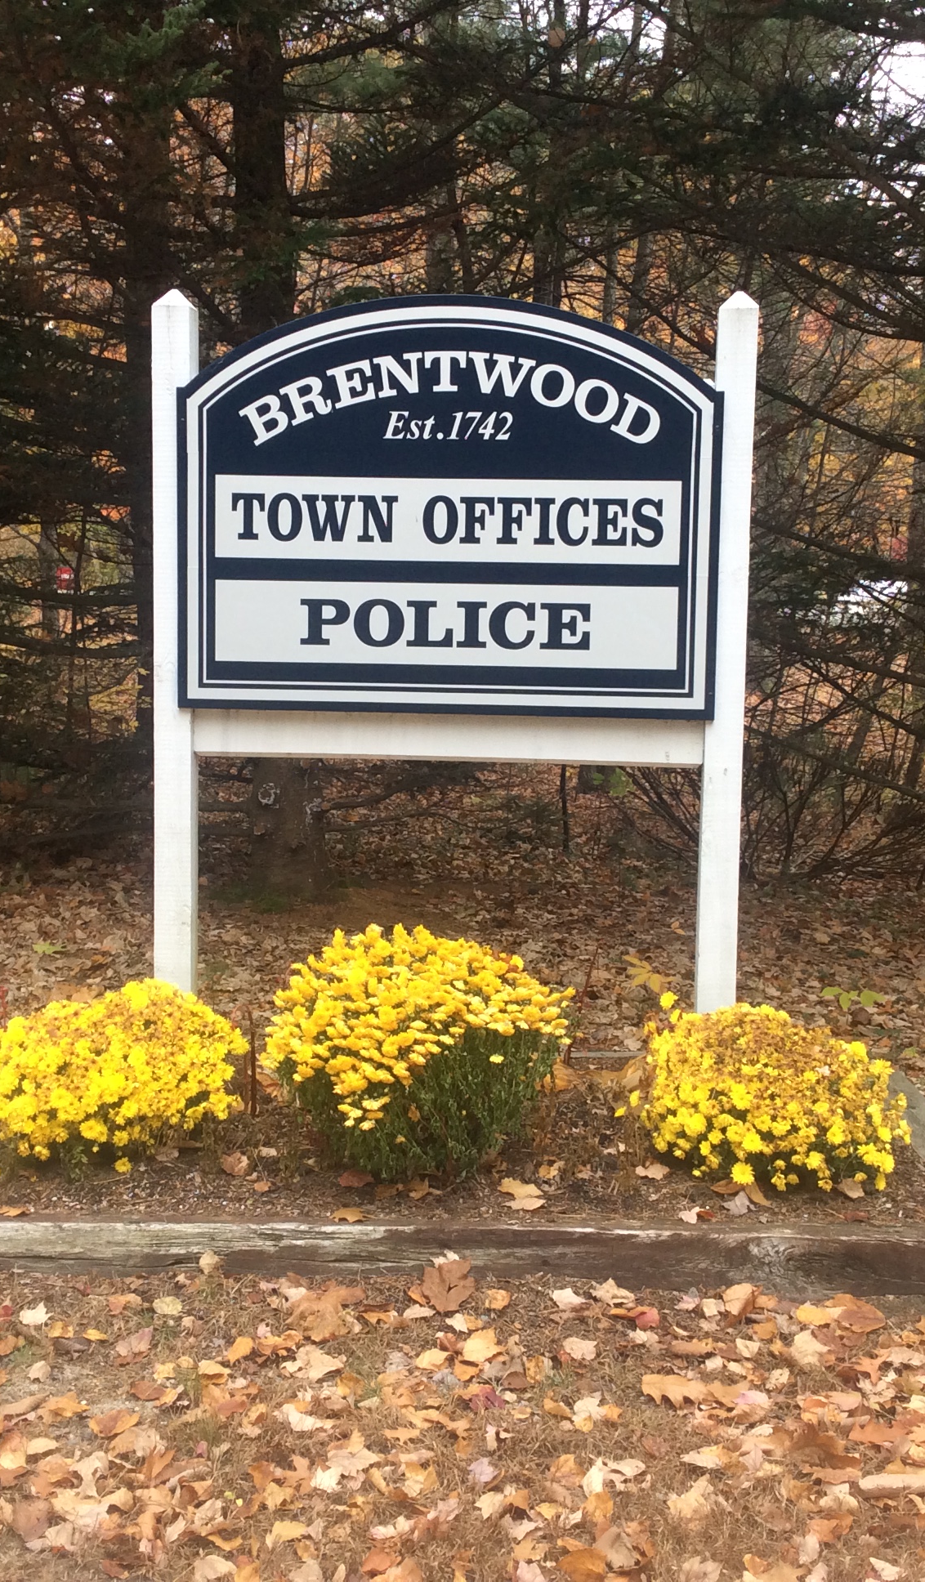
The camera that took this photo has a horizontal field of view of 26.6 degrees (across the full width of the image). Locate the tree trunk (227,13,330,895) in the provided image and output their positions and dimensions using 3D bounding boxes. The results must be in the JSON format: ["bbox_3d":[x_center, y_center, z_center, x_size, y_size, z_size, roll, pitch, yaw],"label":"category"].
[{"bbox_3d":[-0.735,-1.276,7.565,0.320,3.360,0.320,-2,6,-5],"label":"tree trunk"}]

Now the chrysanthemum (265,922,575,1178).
[{"bbox_3d":[-0.093,0.520,4.176,0.638,0.478,0.620,1,6,-1],"label":"chrysanthemum"}]

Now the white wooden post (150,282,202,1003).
[{"bbox_3d":[-0.661,-0.215,4.547,0.090,1.857,0.090,2,6,6],"label":"white wooden post"}]

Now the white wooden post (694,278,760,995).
[{"bbox_3d":[0.597,-0.180,4.425,0.090,1.857,0.090,2,6,6],"label":"white wooden post"}]

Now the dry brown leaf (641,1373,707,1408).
[{"bbox_3d":[0.346,0.983,3.204,0.115,0.035,0.090,2,6,7],"label":"dry brown leaf"}]

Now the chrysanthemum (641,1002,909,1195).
[{"bbox_3d":[0.650,0.612,4.067,0.541,0.353,0.540,2,7,9],"label":"chrysanthemum"}]

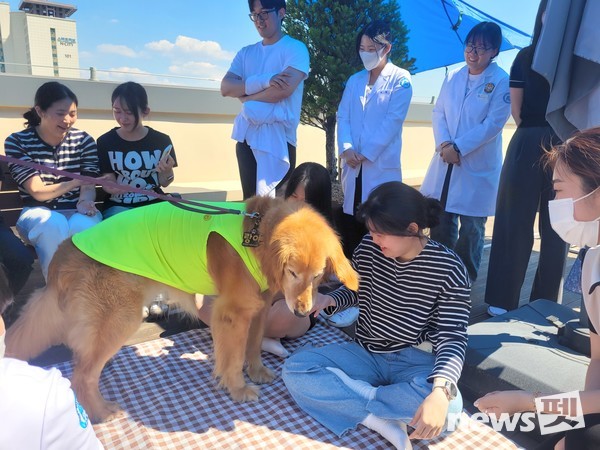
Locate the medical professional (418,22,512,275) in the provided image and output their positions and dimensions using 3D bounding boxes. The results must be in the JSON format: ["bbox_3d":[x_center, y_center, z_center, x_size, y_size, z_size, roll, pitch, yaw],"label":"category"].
[{"bbox_3d":[1.033,-0.395,2.796,0.490,1.640,0.330,8,14,39],"label":"medical professional"}]

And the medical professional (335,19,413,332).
[{"bbox_3d":[0.449,-0.368,2.719,0.460,1.620,0.330,7,13,35],"label":"medical professional"}]

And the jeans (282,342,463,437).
[{"bbox_3d":[0.271,0.521,1.683,0.630,0.260,0.520,2,11,11],"label":"jeans"}]

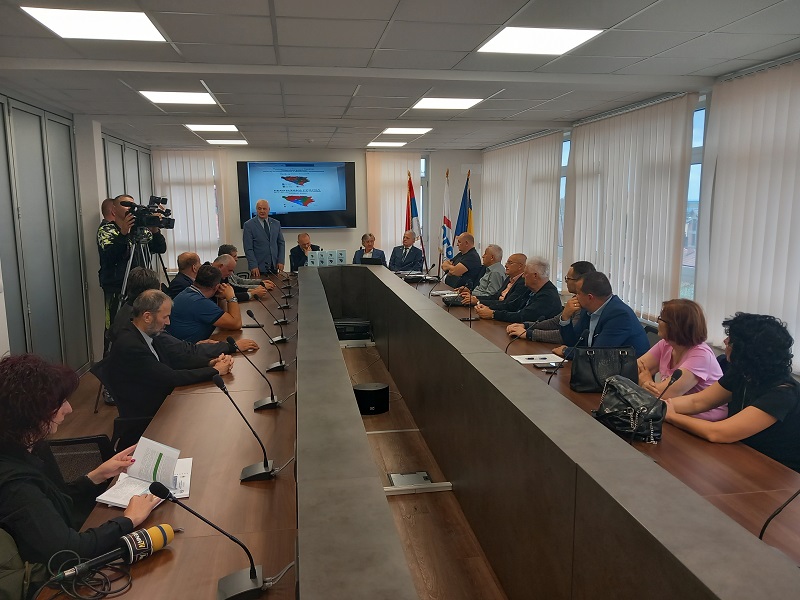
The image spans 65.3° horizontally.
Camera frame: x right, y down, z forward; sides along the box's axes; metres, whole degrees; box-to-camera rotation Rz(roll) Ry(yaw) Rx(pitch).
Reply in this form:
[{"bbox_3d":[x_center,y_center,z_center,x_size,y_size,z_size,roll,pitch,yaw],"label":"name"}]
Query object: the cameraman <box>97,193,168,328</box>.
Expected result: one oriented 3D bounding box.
[{"bbox_3d":[-2.307,0.009,5.367,0.560,1.780,0.500,-1,9,-6],"label":"cameraman"}]

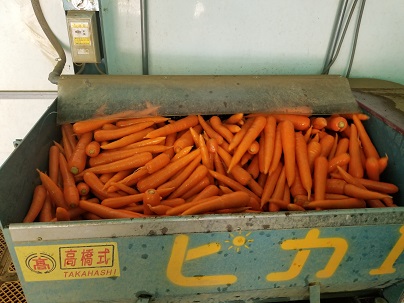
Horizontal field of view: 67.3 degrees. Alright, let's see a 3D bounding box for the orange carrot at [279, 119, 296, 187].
[{"bbox_3d":[0.269,0.000,0.941,0.038,0.038,0.234,4,61,5],"label":"orange carrot"}]

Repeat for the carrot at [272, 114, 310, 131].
[{"bbox_3d":[0.260,-0.103,1.020,0.201,0.044,0.044,7,28,3],"label":"carrot"}]

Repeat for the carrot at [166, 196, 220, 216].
[{"bbox_3d":[-0.007,0.146,0.788,0.171,0.034,0.034,-10,-10,-10],"label":"carrot"}]

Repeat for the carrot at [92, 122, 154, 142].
[{"bbox_3d":[-0.247,-0.073,0.975,0.191,0.034,0.034,-14,30,-10],"label":"carrot"}]

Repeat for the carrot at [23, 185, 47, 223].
[{"bbox_3d":[-0.438,0.158,0.768,0.034,0.034,0.148,25,63,-23],"label":"carrot"}]

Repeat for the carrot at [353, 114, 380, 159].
[{"bbox_3d":[0.525,-0.046,0.970,0.030,0.030,0.195,-28,50,27],"label":"carrot"}]

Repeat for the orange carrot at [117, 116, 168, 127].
[{"bbox_3d":[-0.194,-0.098,1.003,0.167,0.028,0.028,-7,28,-6],"label":"orange carrot"}]

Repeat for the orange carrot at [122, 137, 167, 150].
[{"bbox_3d":[-0.194,-0.015,0.873,0.189,0.032,0.032,-15,4,-8],"label":"orange carrot"}]

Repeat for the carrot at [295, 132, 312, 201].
[{"bbox_3d":[0.301,0.039,0.895,0.037,0.037,0.215,1,62,0],"label":"carrot"}]

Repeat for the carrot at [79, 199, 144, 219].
[{"bbox_3d":[-0.229,0.156,0.774,0.177,0.031,0.031,14,-15,3],"label":"carrot"}]

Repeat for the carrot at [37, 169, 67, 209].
[{"bbox_3d":[-0.412,0.104,0.831,0.032,0.032,0.171,-25,58,-40],"label":"carrot"}]

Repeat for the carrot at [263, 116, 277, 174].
[{"bbox_3d":[0.196,-0.021,0.891,0.034,0.034,0.200,5,59,12],"label":"carrot"}]

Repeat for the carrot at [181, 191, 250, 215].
[{"bbox_3d":[0.038,0.147,0.830,0.194,0.038,0.038,-13,30,-8],"label":"carrot"}]

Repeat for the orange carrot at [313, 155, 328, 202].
[{"bbox_3d":[0.335,0.091,0.857,0.037,0.037,0.175,1,61,21],"label":"orange carrot"}]

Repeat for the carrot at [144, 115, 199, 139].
[{"bbox_3d":[-0.088,-0.068,0.895,0.175,0.036,0.036,-21,6,-22],"label":"carrot"}]

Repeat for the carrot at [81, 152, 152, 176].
[{"bbox_3d":[-0.254,0.047,0.891,0.214,0.035,0.035,-14,30,-8],"label":"carrot"}]

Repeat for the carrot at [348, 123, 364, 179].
[{"bbox_3d":[0.480,-0.005,0.953,0.041,0.041,0.204,7,58,11],"label":"carrot"}]

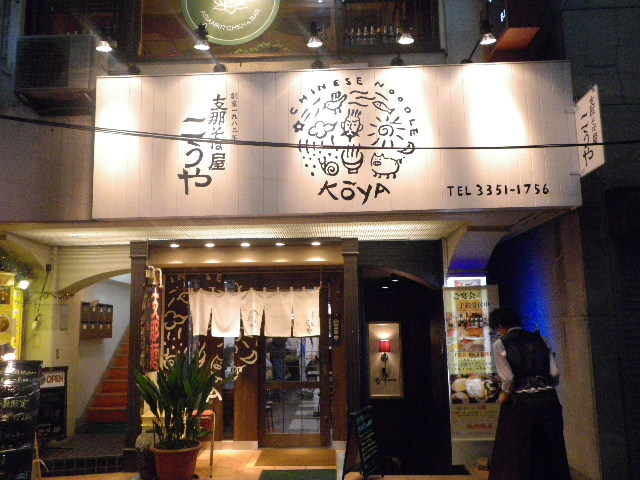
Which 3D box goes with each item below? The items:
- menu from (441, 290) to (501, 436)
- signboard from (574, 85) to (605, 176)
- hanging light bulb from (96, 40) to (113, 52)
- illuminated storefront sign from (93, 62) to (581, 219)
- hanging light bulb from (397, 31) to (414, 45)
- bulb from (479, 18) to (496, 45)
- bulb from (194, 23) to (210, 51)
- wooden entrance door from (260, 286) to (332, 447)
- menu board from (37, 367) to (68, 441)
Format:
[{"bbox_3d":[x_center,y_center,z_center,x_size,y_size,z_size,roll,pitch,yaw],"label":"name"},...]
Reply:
[{"bbox_3d":[1.576,1.274,6.194,0.565,1.600,0.070,-1,-8,3],"label":"menu"},{"bbox_3d":[2.278,-0.905,5.151,0.060,0.650,0.480,-1,-8,3],"label":"signboard"},{"bbox_3d":[-1.786,-1.608,5.057,0.125,0.085,0.125,-1,-8,3],"label":"hanging light bulb"},{"bbox_3d":[0.100,-0.901,5.604,4.376,1.348,0.120,-1,-8,3],"label":"illuminated storefront sign"},{"bbox_3d":[0.692,-1.636,4.936,0.125,0.090,0.125,-1,-8,3],"label":"hanging light bulb"},{"bbox_3d":[1.347,-1.673,4.908,0.127,0.190,0.127,-1,-8,3],"label":"bulb"},{"bbox_3d":[-0.968,-1.672,5.025,0.125,0.200,0.125,-1,-8,3],"label":"bulb"},{"bbox_3d":[-0.305,1.429,7.197,0.848,1.970,0.060,-1,-8,3],"label":"wooden entrance door"},{"bbox_3d":[-3.065,1.866,6.959,0.370,0.800,0.080,5,-10,-37],"label":"menu board"}]

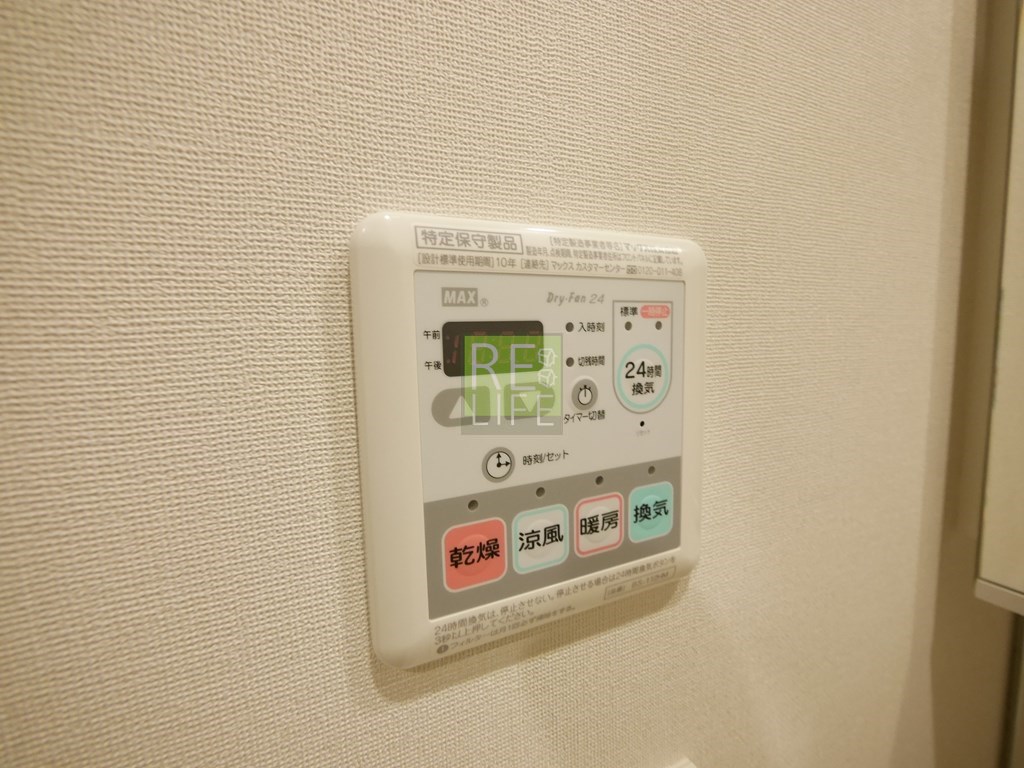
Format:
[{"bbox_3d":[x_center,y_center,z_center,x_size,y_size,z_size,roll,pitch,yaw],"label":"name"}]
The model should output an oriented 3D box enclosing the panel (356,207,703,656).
[{"bbox_3d":[0.015,0.014,0.130,0.117,0.122,0.014,-4,7,-23],"label":"panel"}]

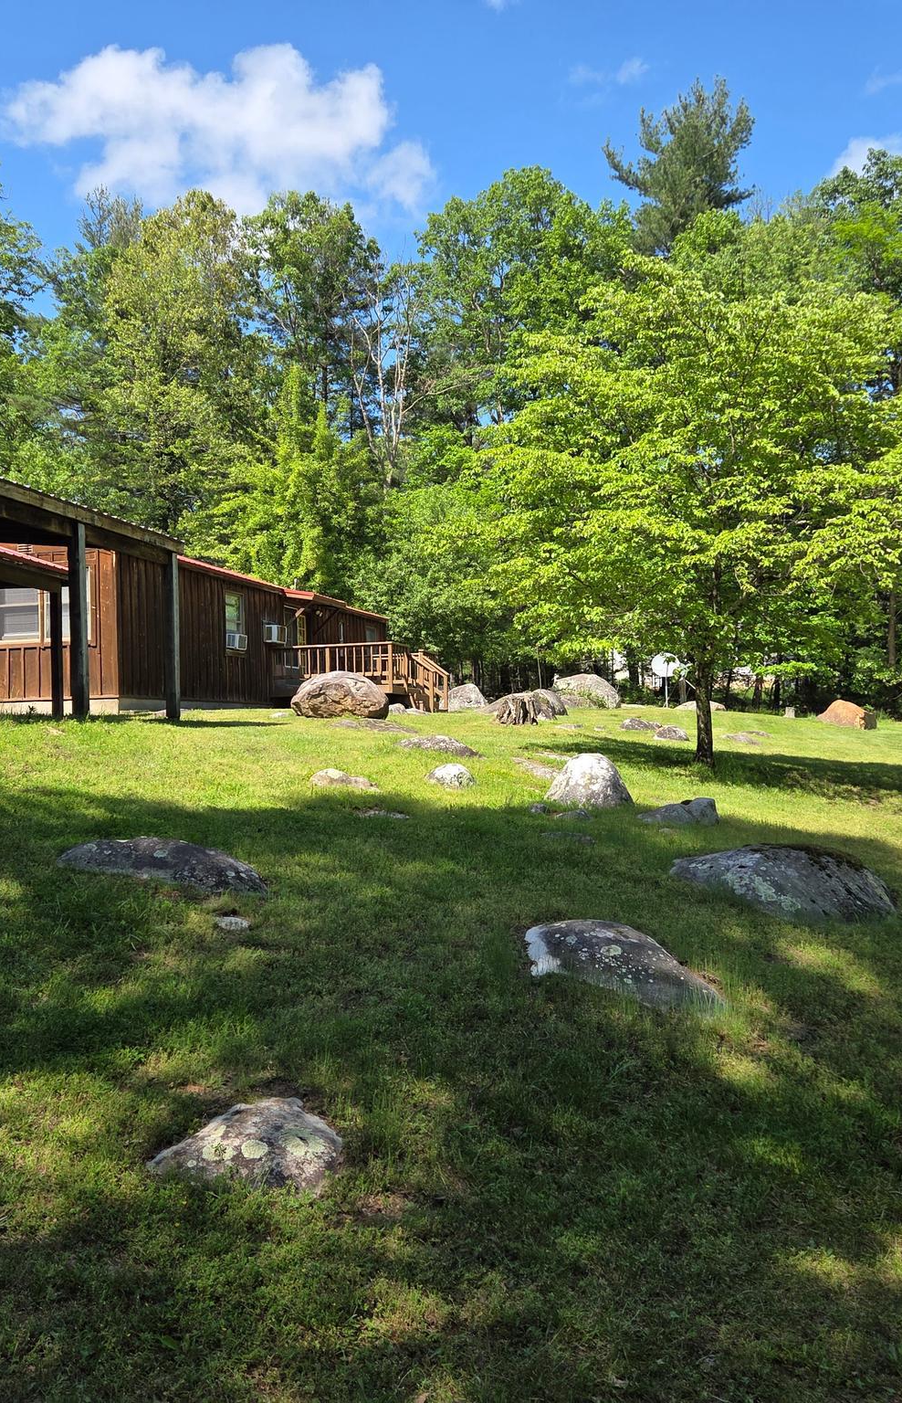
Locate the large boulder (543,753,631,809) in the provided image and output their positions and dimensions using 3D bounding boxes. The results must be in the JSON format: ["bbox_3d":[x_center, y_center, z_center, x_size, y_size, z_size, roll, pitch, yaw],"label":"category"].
[{"bbox_3d":[1.341,0.775,12.200,0.881,0.559,0.749,-1,0,6],"label":"large boulder"}]

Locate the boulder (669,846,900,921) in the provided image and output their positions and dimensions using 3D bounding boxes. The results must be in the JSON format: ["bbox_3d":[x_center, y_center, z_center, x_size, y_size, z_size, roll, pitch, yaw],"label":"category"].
[{"bbox_3d":[2.082,1.137,7.800,1.396,0.446,0.908,-1,0,15],"label":"boulder"}]

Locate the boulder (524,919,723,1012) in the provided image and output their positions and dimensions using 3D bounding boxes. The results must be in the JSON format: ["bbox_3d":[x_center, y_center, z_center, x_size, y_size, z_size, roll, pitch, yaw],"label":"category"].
[{"bbox_3d":[0.839,1.268,6.100,0.975,0.370,0.605,-2,-1,18],"label":"boulder"}]

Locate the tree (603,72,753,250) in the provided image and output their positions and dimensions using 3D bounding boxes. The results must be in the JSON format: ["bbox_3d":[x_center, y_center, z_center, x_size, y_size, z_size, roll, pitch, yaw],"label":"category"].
[{"bbox_3d":[9.259,-12.125,50.000,7.500,26.014,7.500,-1,0,11],"label":"tree"}]

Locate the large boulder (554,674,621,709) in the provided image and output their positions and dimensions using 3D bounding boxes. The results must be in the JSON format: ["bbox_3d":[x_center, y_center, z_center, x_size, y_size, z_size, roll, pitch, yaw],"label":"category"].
[{"bbox_3d":[3.683,-0.276,33.500,1.855,0.906,1.391,-1,0,6],"label":"large boulder"}]

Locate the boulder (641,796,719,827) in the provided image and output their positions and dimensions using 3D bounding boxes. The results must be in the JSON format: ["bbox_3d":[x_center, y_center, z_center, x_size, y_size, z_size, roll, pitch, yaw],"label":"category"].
[{"bbox_3d":[2.212,1.056,12.000,0.736,0.280,0.479,-2,-1,8],"label":"boulder"}]

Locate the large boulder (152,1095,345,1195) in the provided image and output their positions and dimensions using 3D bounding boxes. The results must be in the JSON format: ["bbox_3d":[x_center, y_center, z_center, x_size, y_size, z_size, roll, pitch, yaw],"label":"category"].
[{"bbox_3d":[-0.588,1.277,3.549,0.554,0.240,0.433,-1,-1,0],"label":"large boulder"}]

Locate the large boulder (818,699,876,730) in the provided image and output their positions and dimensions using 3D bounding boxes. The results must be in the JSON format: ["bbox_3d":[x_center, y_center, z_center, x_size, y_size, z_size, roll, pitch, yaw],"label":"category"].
[{"bbox_3d":[9.240,0.307,29.000,1.372,0.716,1.029,-1,0,18],"label":"large boulder"}]

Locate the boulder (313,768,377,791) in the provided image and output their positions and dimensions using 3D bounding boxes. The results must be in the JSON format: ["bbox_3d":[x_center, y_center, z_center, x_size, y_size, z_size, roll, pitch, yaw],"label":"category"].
[{"bbox_3d":[-1.020,0.728,11.800,0.626,0.222,0.470,-1,0,-5],"label":"boulder"}]

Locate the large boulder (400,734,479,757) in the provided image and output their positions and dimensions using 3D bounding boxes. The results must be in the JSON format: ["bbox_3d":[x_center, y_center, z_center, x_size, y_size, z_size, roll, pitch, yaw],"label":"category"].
[{"bbox_3d":[-0.164,0.602,16.900,1.131,0.300,0.679,-2,-1,18],"label":"large boulder"}]

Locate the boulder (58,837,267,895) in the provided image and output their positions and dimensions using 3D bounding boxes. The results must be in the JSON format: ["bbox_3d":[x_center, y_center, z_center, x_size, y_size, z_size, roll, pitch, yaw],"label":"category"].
[{"bbox_3d":[-1.579,0.901,6.800,1.160,0.300,0.673,-2,-1,5],"label":"boulder"}]

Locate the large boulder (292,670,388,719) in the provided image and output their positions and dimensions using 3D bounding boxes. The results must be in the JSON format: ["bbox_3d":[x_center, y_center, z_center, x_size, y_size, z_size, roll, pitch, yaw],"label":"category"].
[{"bbox_3d":[-1.896,-0.100,21.199,1.618,0.850,1.214,-1,-1,0],"label":"large boulder"}]

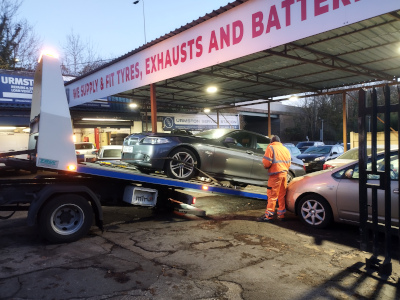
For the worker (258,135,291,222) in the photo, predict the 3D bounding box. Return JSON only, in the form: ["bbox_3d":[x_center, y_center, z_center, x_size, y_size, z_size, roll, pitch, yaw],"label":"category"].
[{"bbox_3d":[1.471,0.565,6.120,0.570,1.690,0.520,-2,2,-33],"label":"worker"}]

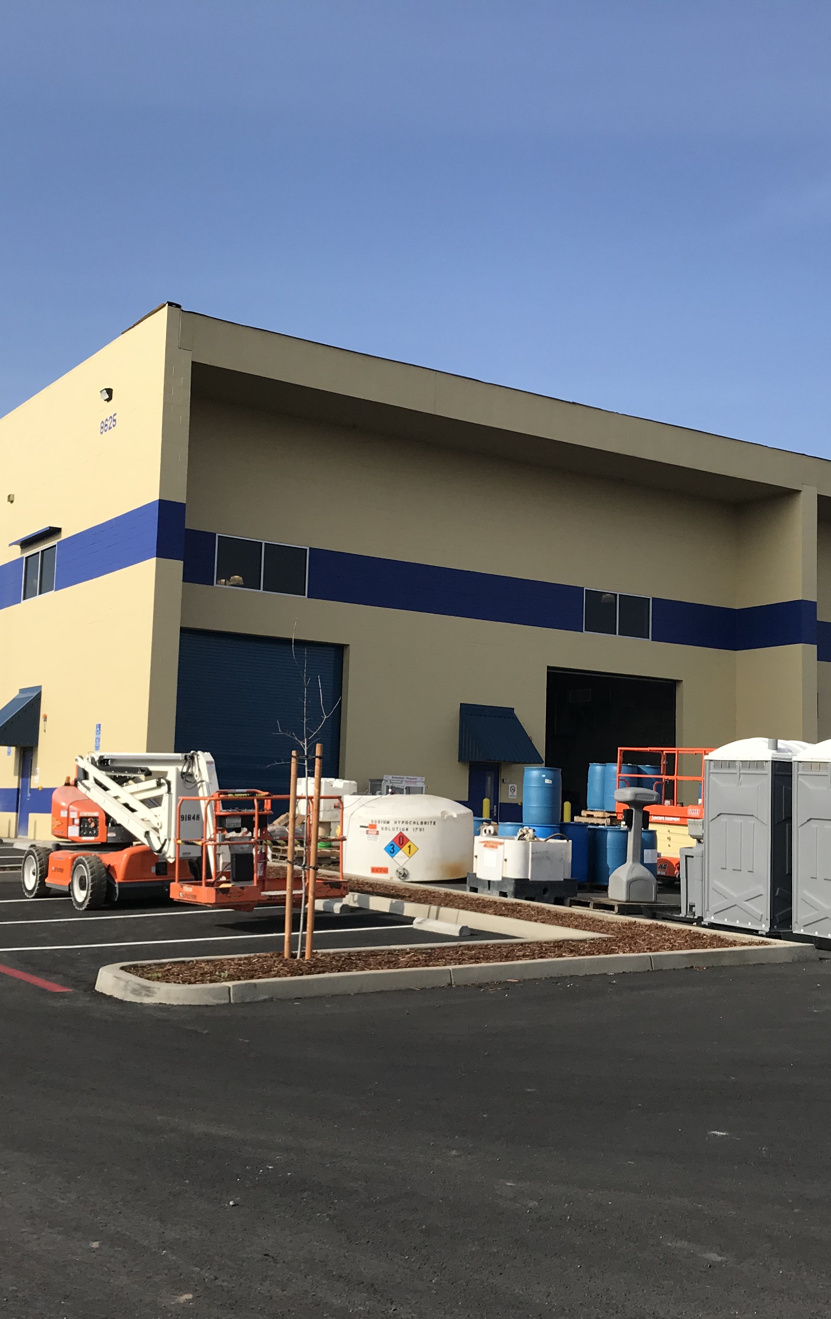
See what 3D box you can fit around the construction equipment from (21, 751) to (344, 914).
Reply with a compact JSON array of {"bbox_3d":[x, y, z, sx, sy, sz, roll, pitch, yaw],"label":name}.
[{"bbox_3d":[-3.026,2.141,17.630,1.800,2.000,6.400,6,-7,-33],"label":"construction equipment"}]

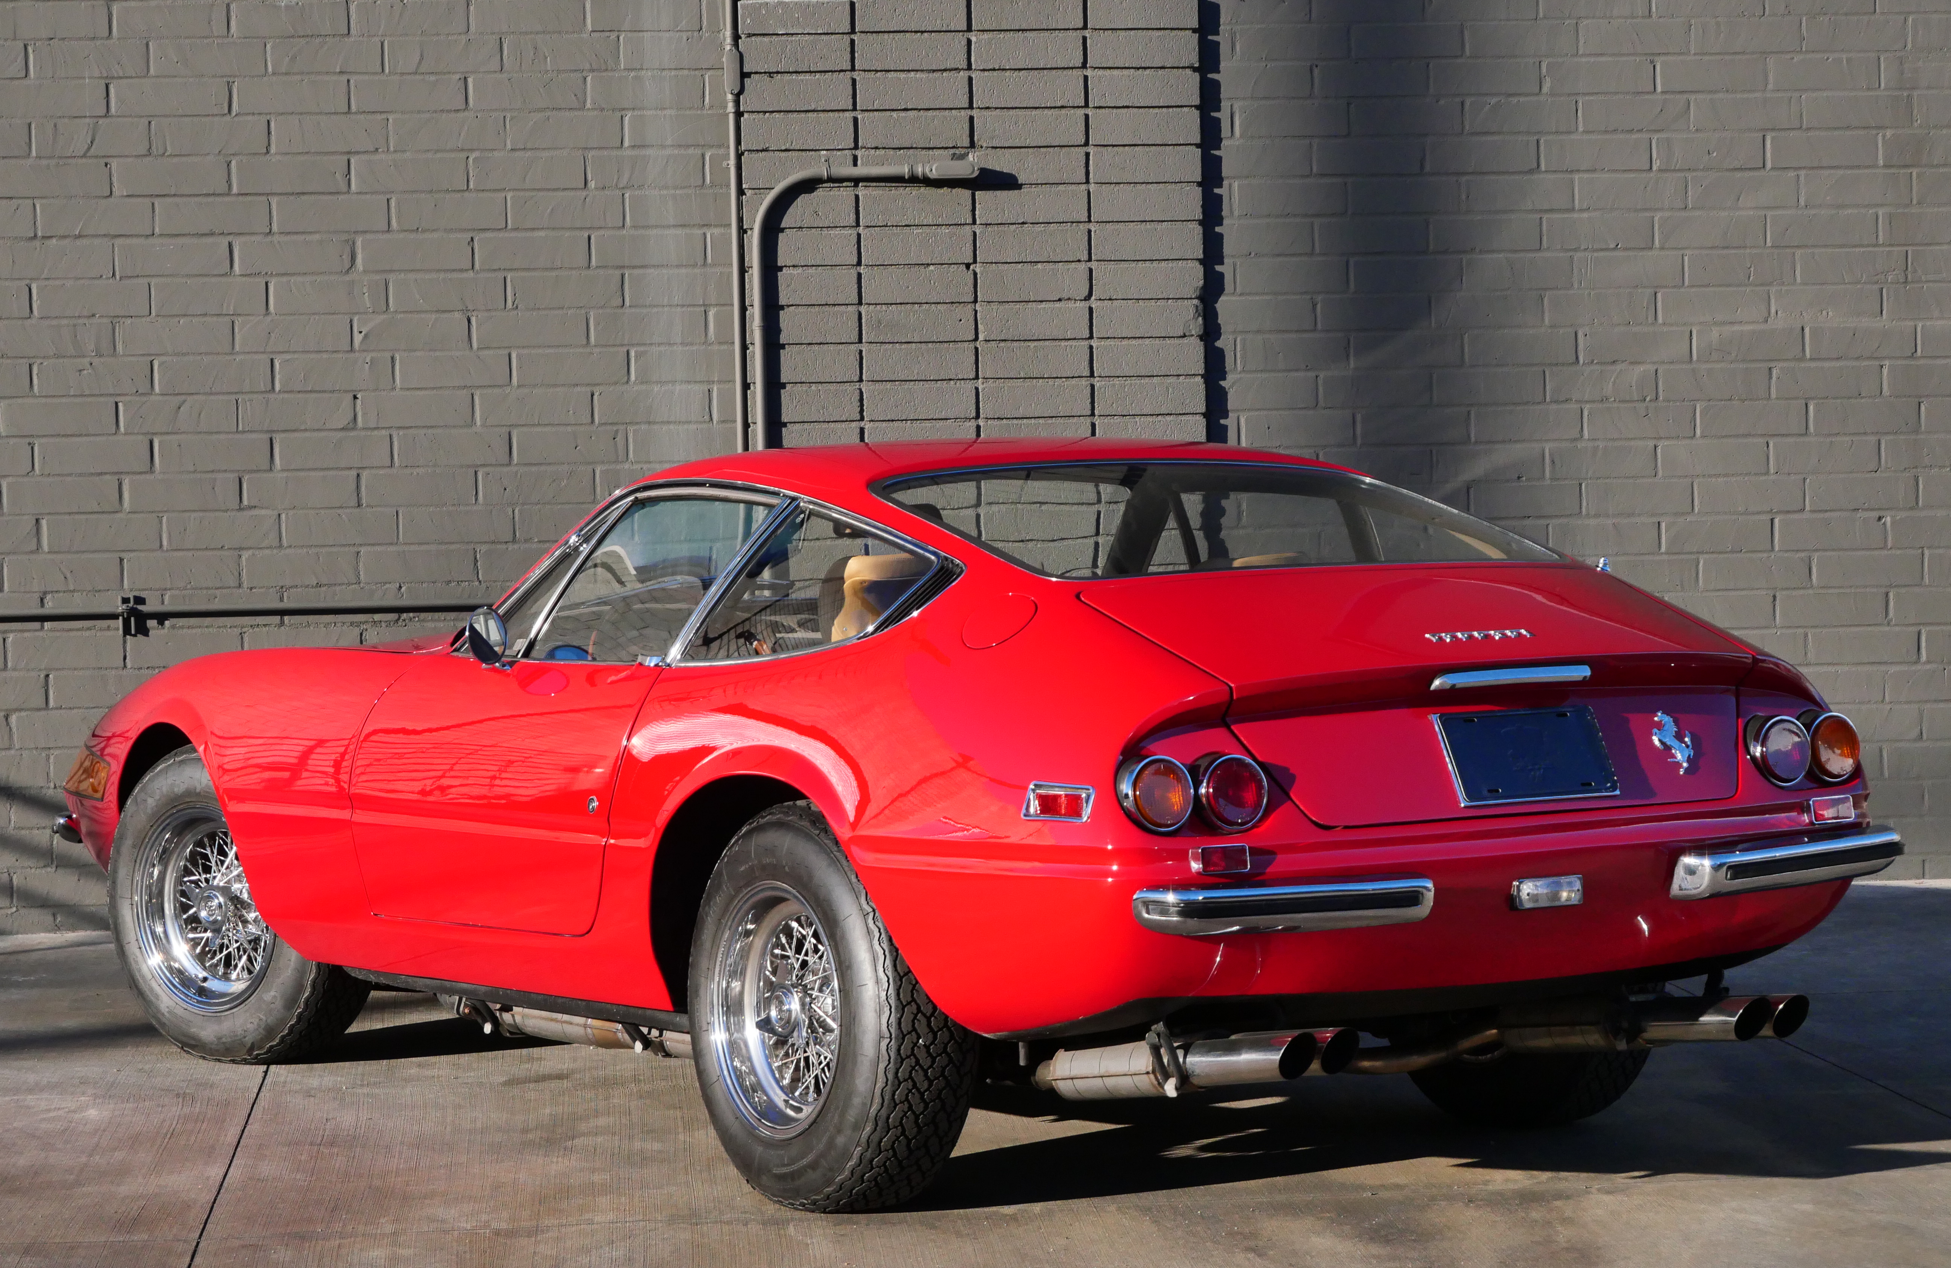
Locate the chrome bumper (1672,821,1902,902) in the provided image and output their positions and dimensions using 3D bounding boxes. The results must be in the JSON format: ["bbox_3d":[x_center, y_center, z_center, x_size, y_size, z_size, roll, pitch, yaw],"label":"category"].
[{"bbox_3d":[1.325,0.373,7.242,0.492,0.073,0.124,-3,3,-38],"label":"chrome bumper"}]

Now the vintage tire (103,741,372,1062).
[{"bbox_3d":[-1.538,0.562,9.457,0.672,0.662,0.209,0,3,38],"label":"vintage tire"}]

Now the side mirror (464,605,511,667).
[{"bbox_3d":[-0.918,0.002,8.402,0.104,0.117,0.055,-3,3,-42],"label":"side mirror"}]

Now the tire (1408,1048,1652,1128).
[{"bbox_3d":[0.938,0.554,8.135,0.215,0.665,0.665,-2,2,-32],"label":"tire"}]

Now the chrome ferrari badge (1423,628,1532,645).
[{"bbox_3d":[0.777,0.003,6.917,0.194,0.010,0.027,-3,25,-31],"label":"chrome ferrari badge"}]

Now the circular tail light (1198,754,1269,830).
[{"bbox_3d":[0.377,0.235,6.751,0.114,0.114,0.055,-3,3,-32],"label":"circular tail light"}]

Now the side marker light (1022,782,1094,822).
[{"bbox_3d":[0.125,0.249,6.585,0.022,0.054,0.138,21,-13,-38],"label":"side marker light"}]

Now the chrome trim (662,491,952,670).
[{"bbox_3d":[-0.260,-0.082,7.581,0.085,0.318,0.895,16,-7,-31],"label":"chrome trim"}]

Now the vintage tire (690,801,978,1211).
[{"bbox_3d":[-0.242,0.611,7.451,0.209,0.662,0.672,-3,3,-32],"label":"vintage tire"}]

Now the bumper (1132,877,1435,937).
[{"bbox_3d":[0.455,0.409,6.702,0.492,0.073,0.124,-2,2,-26],"label":"bumper"}]

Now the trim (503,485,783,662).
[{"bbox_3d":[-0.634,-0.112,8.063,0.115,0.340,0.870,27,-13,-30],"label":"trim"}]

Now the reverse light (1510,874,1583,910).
[{"bbox_3d":[0.877,0.395,6.896,0.122,0.050,0.032,-2,2,-32],"label":"reverse light"}]

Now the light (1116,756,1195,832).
[{"bbox_3d":[0.261,0.234,6.635,0.113,0.113,0.060,-2,2,-32],"label":"light"}]

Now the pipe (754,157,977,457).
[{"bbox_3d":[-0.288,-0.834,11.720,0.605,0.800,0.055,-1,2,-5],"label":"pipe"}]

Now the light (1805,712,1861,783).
[{"bbox_3d":[1.400,0.186,7.401,0.114,0.114,0.055,-3,3,-32],"label":"light"}]

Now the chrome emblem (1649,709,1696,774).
[{"bbox_3d":[1.103,0.170,7.107,0.082,0.112,0.012,-2,-24,-32],"label":"chrome emblem"}]

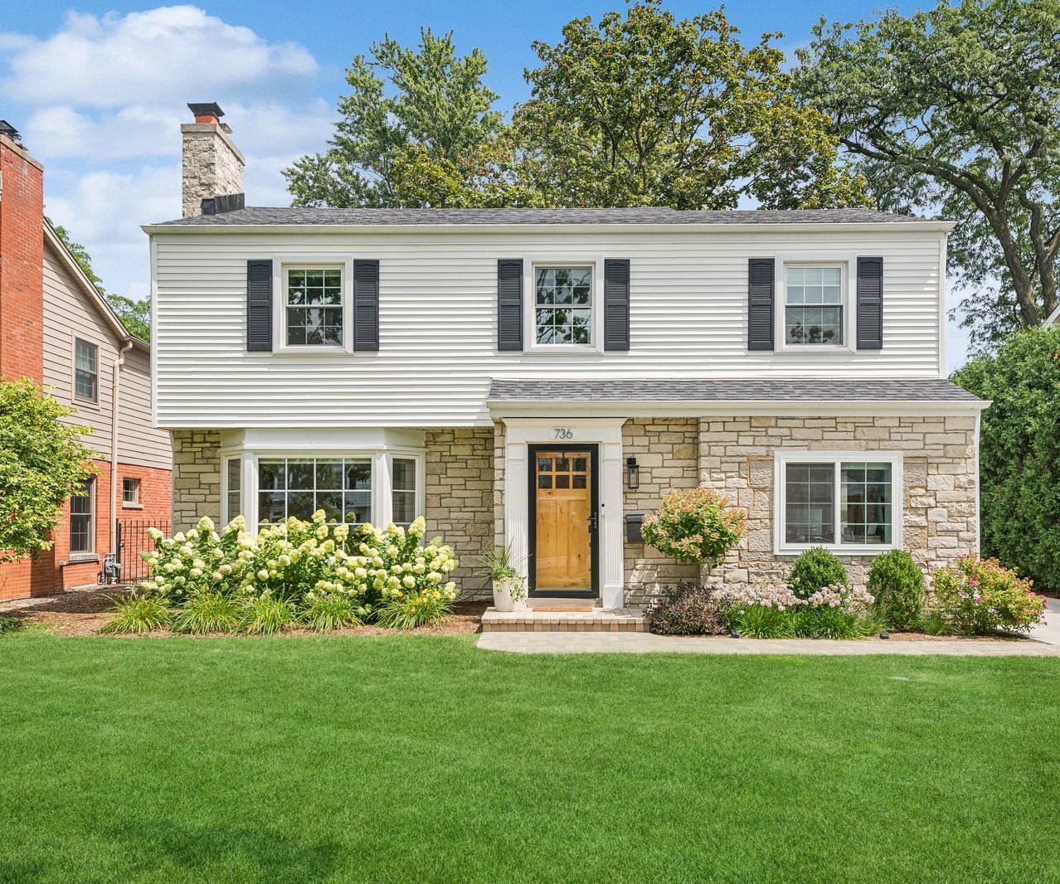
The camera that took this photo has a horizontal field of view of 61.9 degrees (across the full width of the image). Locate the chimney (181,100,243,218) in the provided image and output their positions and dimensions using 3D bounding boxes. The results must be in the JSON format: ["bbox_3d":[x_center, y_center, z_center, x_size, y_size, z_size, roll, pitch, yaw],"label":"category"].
[{"bbox_3d":[-5.360,-4.570,15.000,0.580,2.000,1.400,0,-2,0],"label":"chimney"}]

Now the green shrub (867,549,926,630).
[{"bbox_3d":[4.620,1.870,11.200,0.740,1.020,0.720,0,-2,0],"label":"green shrub"}]

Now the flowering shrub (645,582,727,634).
[{"bbox_3d":[1.960,2.060,11.100,1.000,0.600,0.900,0,-2,0],"label":"flowering shrub"}]

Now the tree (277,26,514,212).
[{"bbox_3d":[-4.300,-5.200,29.000,8.500,16.600,8.500,0,-2,0],"label":"tree"}]

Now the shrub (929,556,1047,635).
[{"bbox_3d":[5.660,1.880,10.950,1.420,0.940,1.150,0,-2,0],"label":"shrub"}]

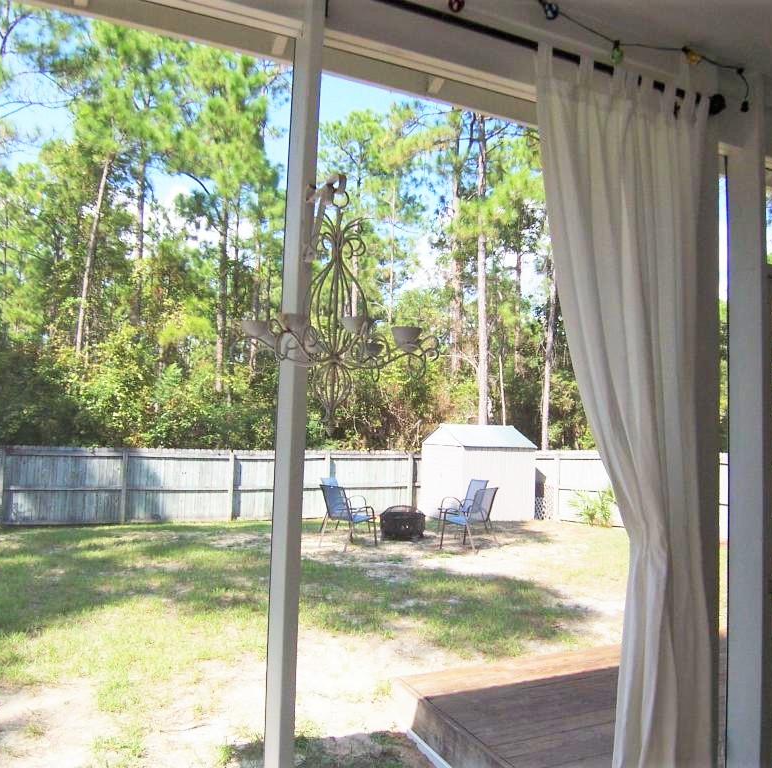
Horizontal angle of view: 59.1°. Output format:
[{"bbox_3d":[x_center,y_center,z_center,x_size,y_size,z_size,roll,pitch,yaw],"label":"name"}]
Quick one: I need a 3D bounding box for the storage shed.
[{"bbox_3d":[2.244,2.084,16.434,2.000,2.150,1.930,4,-4,-26],"label":"storage shed"}]

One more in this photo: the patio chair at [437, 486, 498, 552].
[{"bbox_3d":[1.297,2.079,10.486,0.690,0.920,0.580,-1,-5,36],"label":"patio chair"}]

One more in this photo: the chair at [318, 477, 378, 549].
[{"bbox_3d":[-0.549,2.012,10.358,0.580,0.920,0.690,-2,-5,43],"label":"chair"}]

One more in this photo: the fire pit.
[{"bbox_3d":[0.273,2.297,11.268,0.750,0.530,0.750,2,-4,0],"label":"fire pit"}]

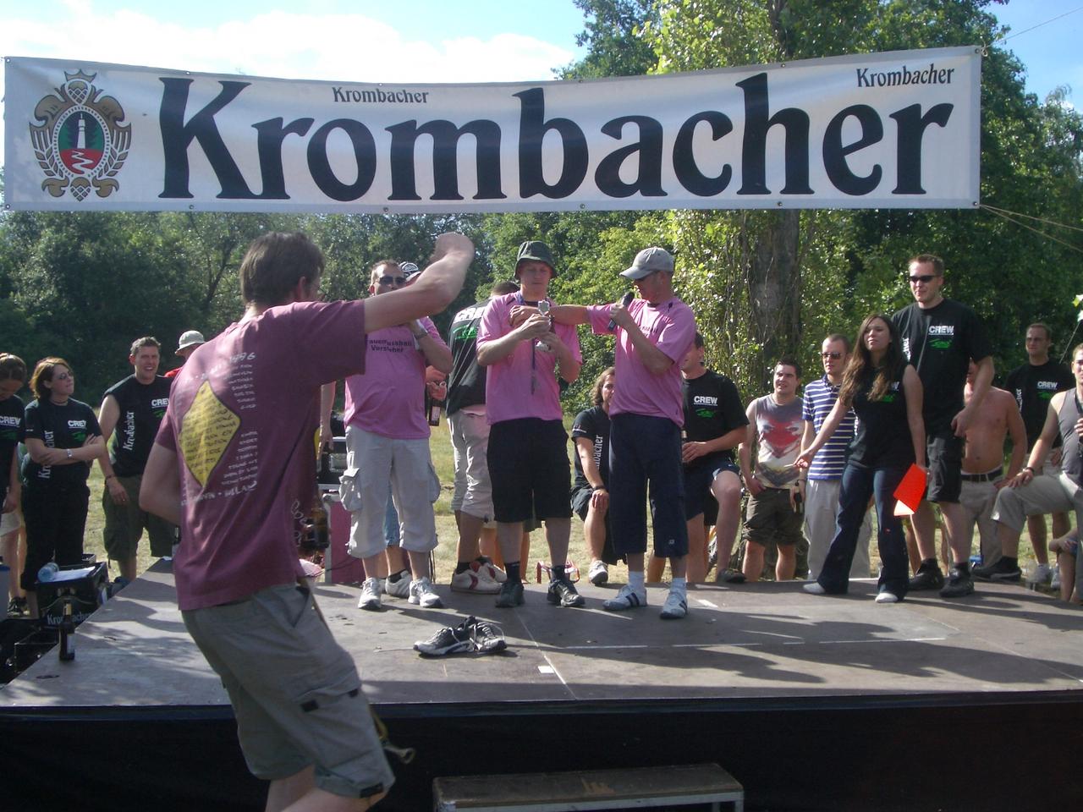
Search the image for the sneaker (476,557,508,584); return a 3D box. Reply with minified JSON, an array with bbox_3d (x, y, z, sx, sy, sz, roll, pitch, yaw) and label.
[{"bbox_3d":[-0.302,0.911,7.100,0.290,0.125,0.110,1,0,-25],"label":"sneaker"}]

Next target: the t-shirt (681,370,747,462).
[{"bbox_3d":[0.951,0.063,7.650,0.550,0.620,0.320,1,0,20],"label":"t-shirt"}]

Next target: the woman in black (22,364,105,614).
[{"bbox_3d":[-2.928,0.526,7.850,0.500,1.660,0.360,1,1,-42],"label":"woman in black"}]

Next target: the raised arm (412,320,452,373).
[{"bbox_3d":[-0.555,-0.320,6.350,0.220,0.320,0.220,1,0,-15],"label":"raised arm"}]

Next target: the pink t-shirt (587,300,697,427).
[{"bbox_3d":[0.496,-0.222,6.400,0.540,0.660,0.360,1,1,38],"label":"pink t-shirt"}]

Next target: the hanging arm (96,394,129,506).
[{"bbox_3d":[-2.706,0.280,8.100,0.190,0.690,0.170,1,0,-35],"label":"hanging arm"}]

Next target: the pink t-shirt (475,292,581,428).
[{"bbox_3d":[-0.058,-0.242,6.500,0.530,0.680,0.340,1,0,-5],"label":"pink t-shirt"}]

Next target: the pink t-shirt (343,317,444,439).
[{"bbox_3d":[-0.774,-0.182,6.500,0.560,0.710,0.350,1,0,-15],"label":"pink t-shirt"}]

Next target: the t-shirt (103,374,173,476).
[{"bbox_3d":[-2.535,0.126,8.150,0.500,0.660,0.290,1,0,-33],"label":"t-shirt"}]

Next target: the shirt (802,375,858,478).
[{"bbox_3d":[1.778,0.136,7.800,0.460,0.650,0.280,1,0,28],"label":"shirt"}]

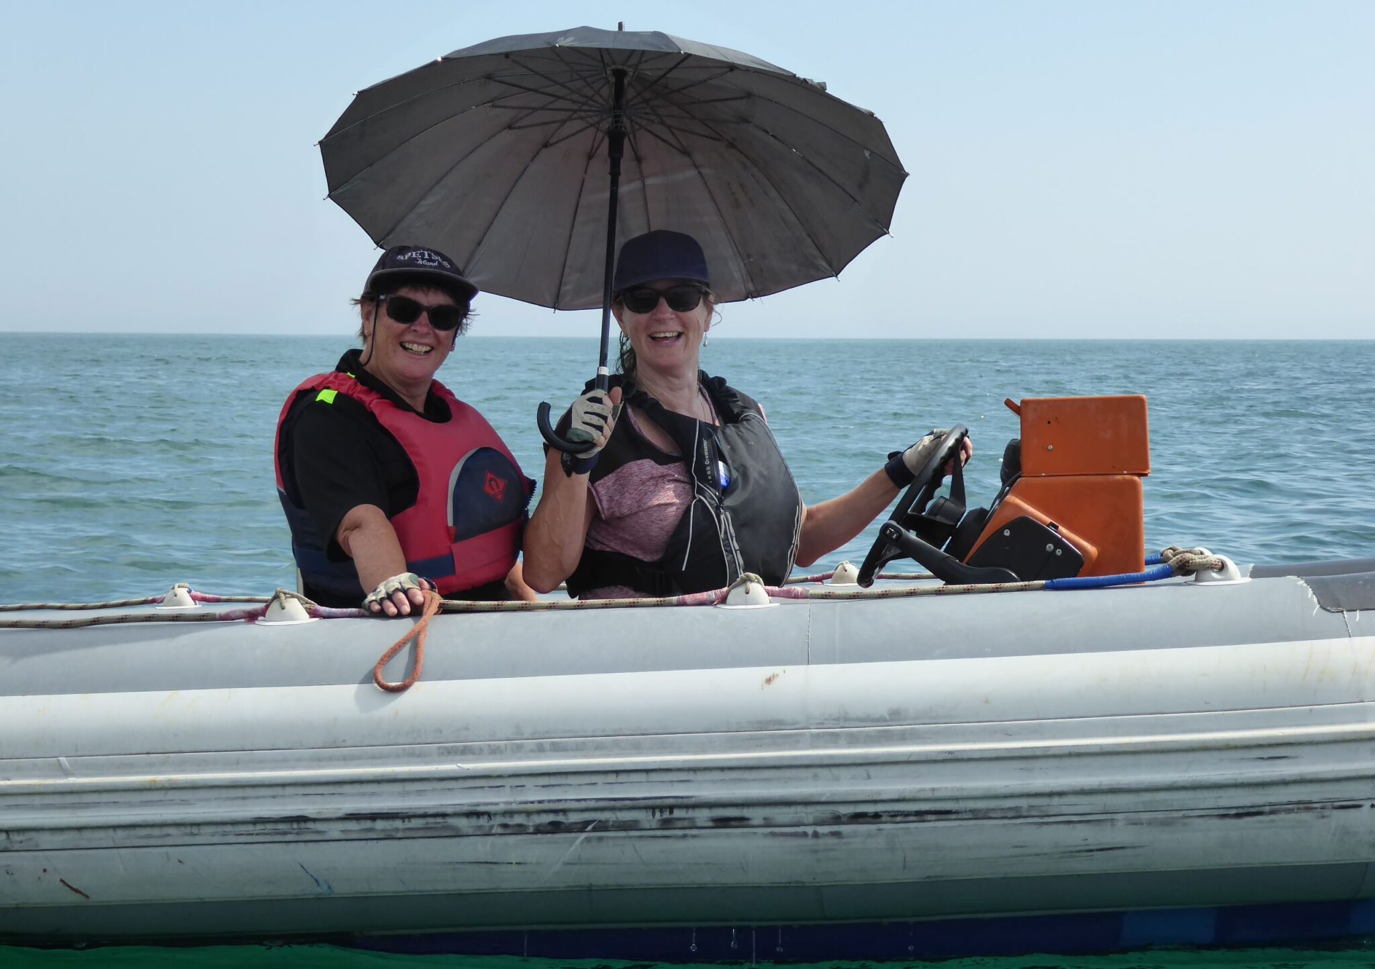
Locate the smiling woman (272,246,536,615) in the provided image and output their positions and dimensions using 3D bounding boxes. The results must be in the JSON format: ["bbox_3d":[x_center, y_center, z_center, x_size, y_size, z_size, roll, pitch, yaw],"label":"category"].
[{"bbox_3d":[-0.445,0.148,4.870,0.580,1.076,0.680,2,3,31],"label":"smiling woman"}]

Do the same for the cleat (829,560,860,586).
[{"bbox_3d":[0.321,0.182,6.070,0.088,0.046,0.075,-2,1,0],"label":"cleat"}]

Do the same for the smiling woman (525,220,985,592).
[{"bbox_3d":[0.105,0.127,5.020,0.600,1.110,0.700,3,4,40],"label":"smiling woman"}]

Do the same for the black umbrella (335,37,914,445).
[{"bbox_3d":[-0.127,-0.428,5.022,1.010,0.795,1.010,2,-21,0],"label":"black umbrella"}]

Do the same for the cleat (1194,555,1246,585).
[{"bbox_3d":[0.774,0.124,4.330,0.088,0.046,0.075,-2,2,0],"label":"cleat"}]

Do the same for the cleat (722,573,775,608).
[{"bbox_3d":[0.090,0.154,4.330,0.088,0.046,0.075,-2,2,0],"label":"cleat"}]

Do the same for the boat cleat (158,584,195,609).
[{"bbox_3d":[-1.039,0.227,6.070,0.088,0.046,0.075,-2,1,0],"label":"boat cleat"}]

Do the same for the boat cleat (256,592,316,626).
[{"bbox_3d":[-0.582,0.181,4.330,0.088,0.046,0.075,-2,2,0],"label":"boat cleat"}]

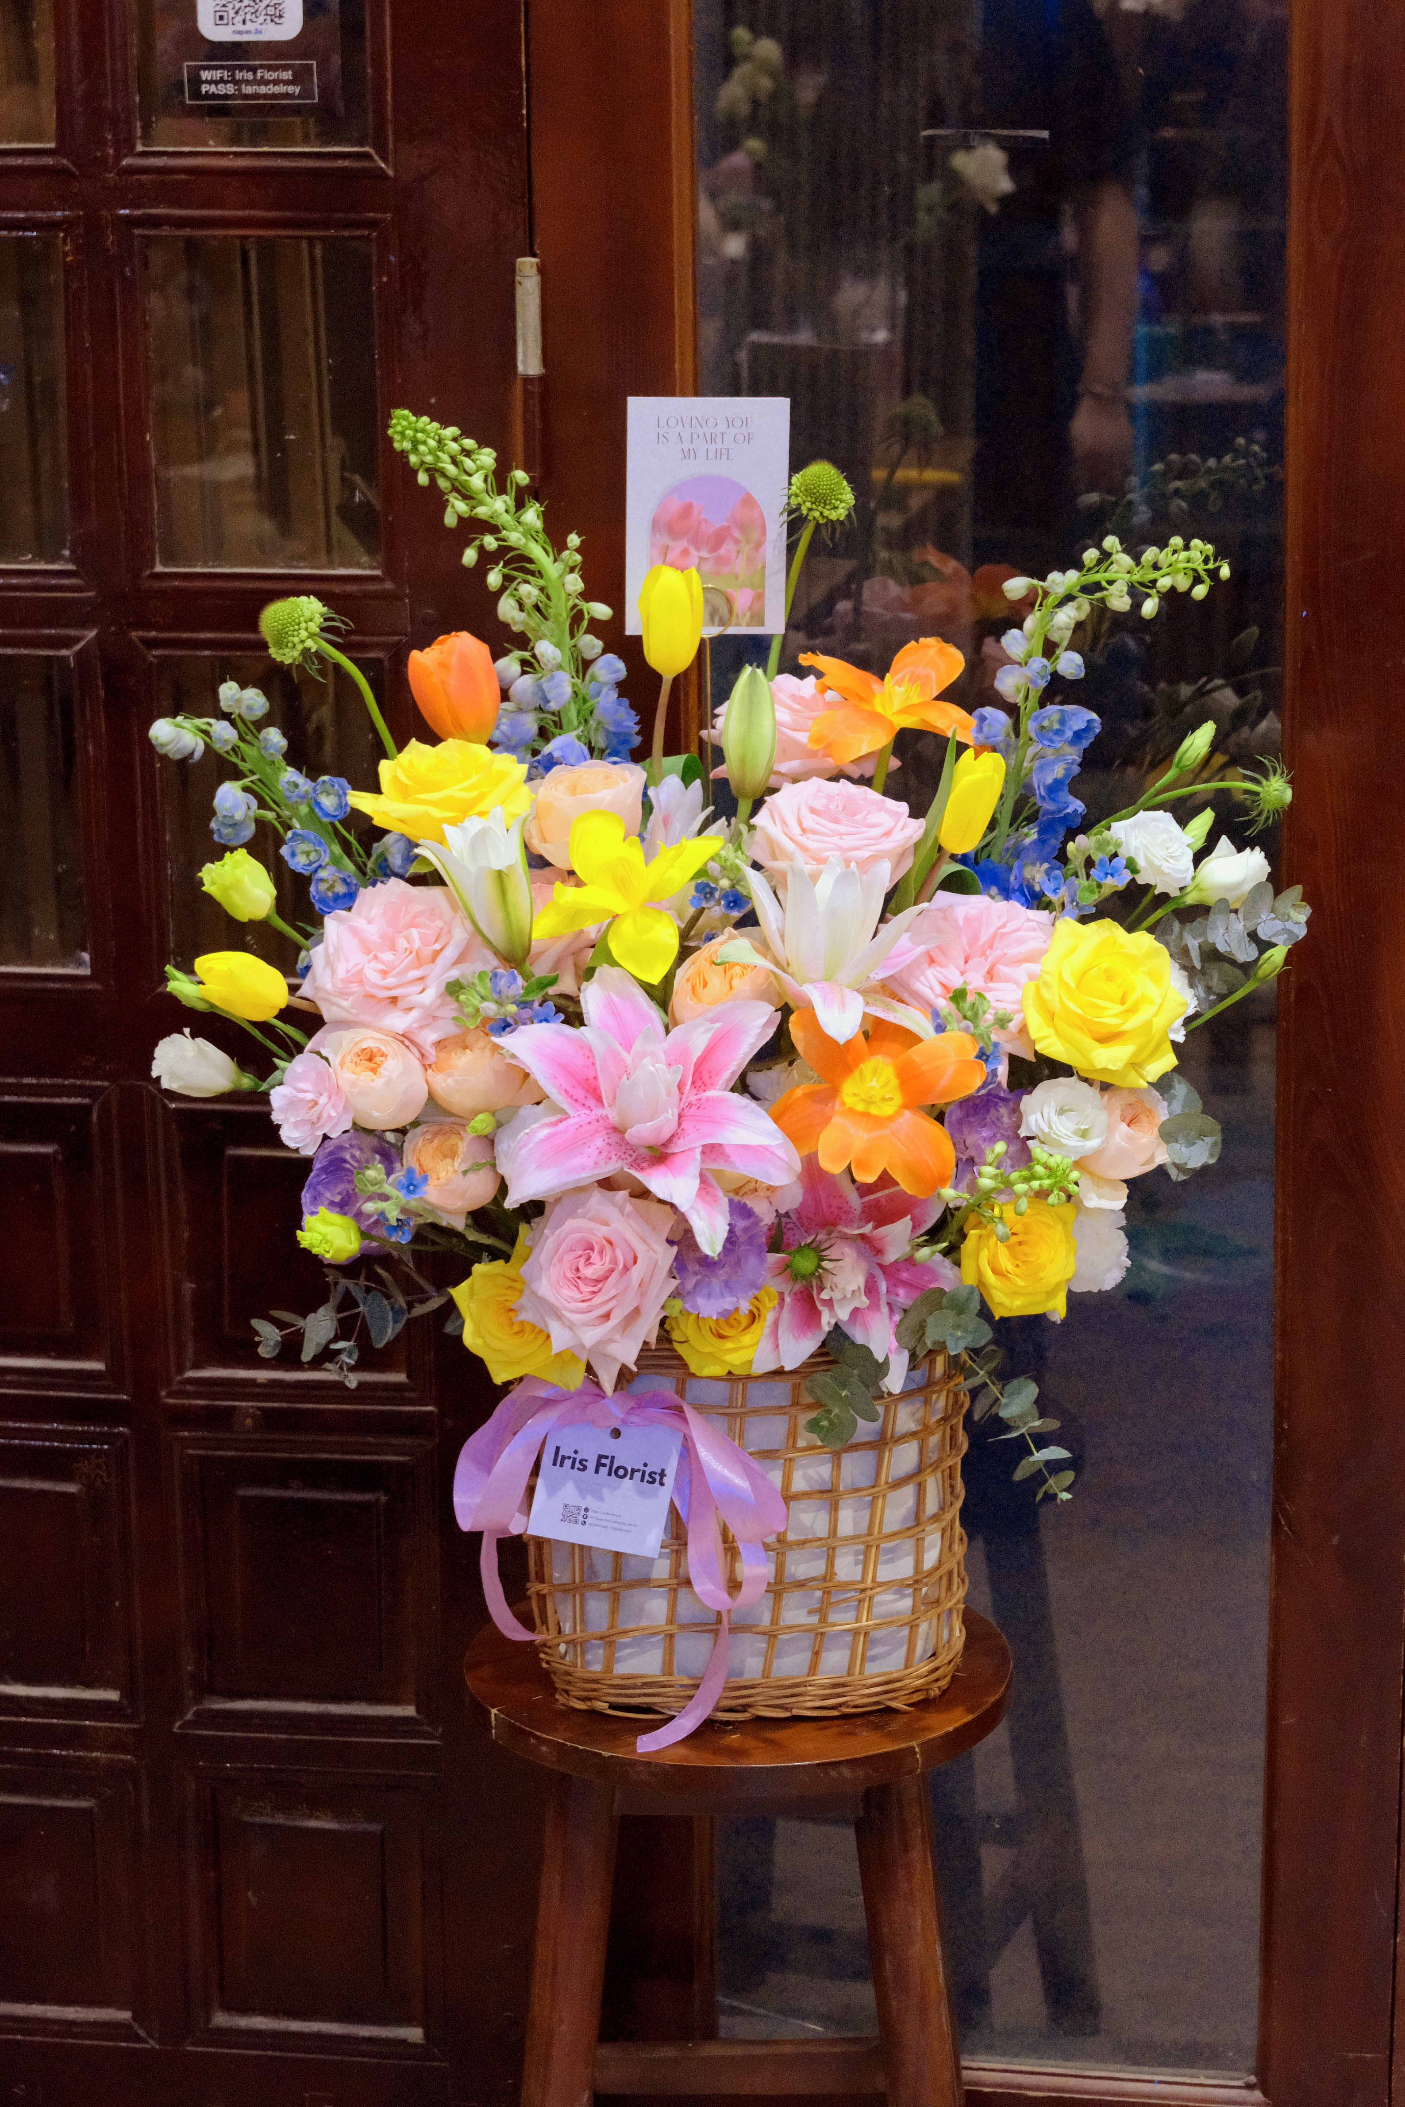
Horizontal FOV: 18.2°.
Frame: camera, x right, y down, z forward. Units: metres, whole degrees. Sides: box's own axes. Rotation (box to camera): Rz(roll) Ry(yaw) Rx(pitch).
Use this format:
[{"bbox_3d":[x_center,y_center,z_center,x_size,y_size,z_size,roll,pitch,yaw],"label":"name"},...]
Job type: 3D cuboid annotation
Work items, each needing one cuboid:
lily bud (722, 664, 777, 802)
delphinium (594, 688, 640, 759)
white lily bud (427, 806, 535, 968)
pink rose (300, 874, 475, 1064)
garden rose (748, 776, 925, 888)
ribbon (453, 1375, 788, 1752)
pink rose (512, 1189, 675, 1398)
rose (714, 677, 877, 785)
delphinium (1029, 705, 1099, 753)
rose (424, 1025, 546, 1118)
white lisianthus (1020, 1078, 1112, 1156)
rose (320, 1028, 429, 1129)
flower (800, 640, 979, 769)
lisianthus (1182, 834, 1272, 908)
[{"bbox_3d":[0.027,-0.183,2.505,0.032,0.082,0.032,0,15,0],"label":"lily bud"},{"bbox_3d":[-0.050,-0.190,2.544,0.030,0.038,0.030,-1,53,-32],"label":"delphinium"},{"bbox_3d":[-0.129,-0.097,2.560,0.056,0.094,0.054,-12,13,8],"label":"white lily bud"},{"bbox_3d":[-0.176,-0.048,2.501,0.100,0.098,0.068,3,-11,15],"label":"pink rose"},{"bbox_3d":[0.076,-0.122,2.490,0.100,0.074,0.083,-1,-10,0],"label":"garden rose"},{"bbox_3d":[-0.047,0.284,2.504,0.192,0.210,0.100,0,12,3],"label":"ribbon"},{"bbox_3d":[-0.060,0.134,2.489,0.093,0.118,0.075,1,6,8],"label":"pink rose"},{"bbox_3d":[0.056,-0.191,2.610,0.100,0.072,0.095,-1,22,0],"label":"rose"},{"bbox_3d":[0.215,-0.194,2.610,0.042,0.030,0.030,-4,1,-15],"label":"delphinium"},{"bbox_3d":[-0.122,0.010,2.420,0.062,0.056,0.055,2,-30,11],"label":"rose"},{"bbox_3d":[0.212,0.037,2.570,0.053,0.050,0.042,-3,-11,-10],"label":"white lisianthus"},{"bbox_3d":[-0.185,0.014,2.475,0.059,0.059,0.053,-13,-33,9],"label":"rose"},{"bbox_3d":[0.107,-0.203,2.542,0.102,0.070,0.090,-1,13,0],"label":"flower"},{"bbox_3d":[0.306,-0.106,2.556,0.052,0.043,0.042,-6,11,22],"label":"lisianthus"}]

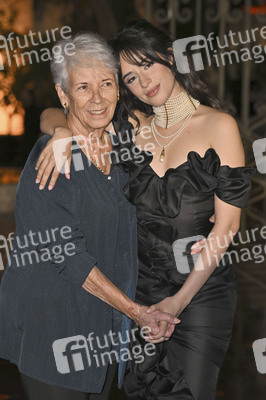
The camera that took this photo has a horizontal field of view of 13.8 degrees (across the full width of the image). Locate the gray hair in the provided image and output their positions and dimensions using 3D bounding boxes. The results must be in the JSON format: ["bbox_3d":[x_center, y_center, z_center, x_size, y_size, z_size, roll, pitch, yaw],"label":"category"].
[{"bbox_3d":[-0.123,-0.345,2.780,0.165,0.165,0.195,-5,6,-21],"label":"gray hair"}]

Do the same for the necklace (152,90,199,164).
[{"bbox_3d":[0.112,-0.191,2.850,0.125,0.180,0.135,-1,6,23],"label":"necklace"}]

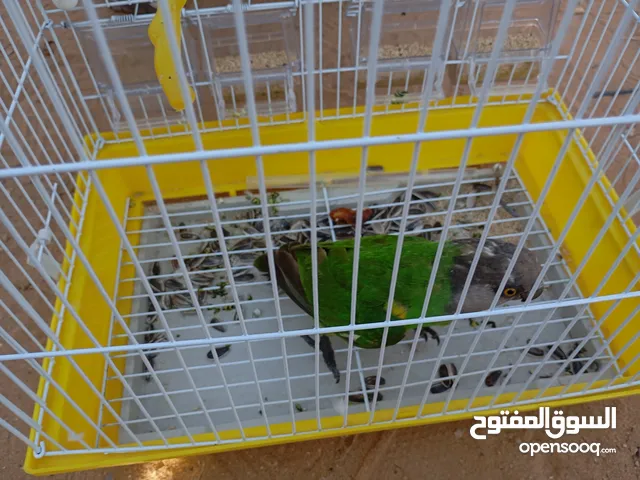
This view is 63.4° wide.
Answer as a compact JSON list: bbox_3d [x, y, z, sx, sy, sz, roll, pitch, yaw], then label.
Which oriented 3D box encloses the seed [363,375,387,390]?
[{"bbox_3d":[0.040,0.102,0.372,0.015,0.004,0.007,3,51,3],"label":"seed"}]

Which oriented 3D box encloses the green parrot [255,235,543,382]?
[{"bbox_3d":[0.053,0.033,0.368,0.207,0.068,0.087,0,51,1],"label":"green parrot"}]

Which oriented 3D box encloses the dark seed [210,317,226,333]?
[{"bbox_3d":[-0.079,0.066,0.403,0.015,0.004,0.006,34,59,25],"label":"dark seed"}]

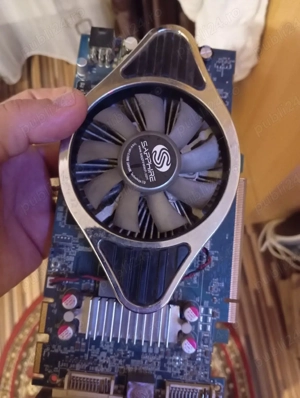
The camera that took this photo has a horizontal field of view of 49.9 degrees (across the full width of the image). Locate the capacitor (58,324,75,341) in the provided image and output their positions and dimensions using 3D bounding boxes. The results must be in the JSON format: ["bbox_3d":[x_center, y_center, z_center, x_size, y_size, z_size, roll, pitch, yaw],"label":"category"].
[{"bbox_3d":[-0.045,0.072,0.176,0.008,0.009,0.008,6,82,-1],"label":"capacitor"}]

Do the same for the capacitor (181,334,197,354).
[{"bbox_3d":[0.021,0.079,0.177,0.008,0.009,0.008,6,82,-1],"label":"capacitor"}]

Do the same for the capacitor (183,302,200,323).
[{"bbox_3d":[0.022,0.063,0.179,0.008,0.009,0.008,6,82,-1],"label":"capacitor"}]

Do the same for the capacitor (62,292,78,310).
[{"bbox_3d":[-0.044,0.056,0.178,0.008,0.009,0.008,6,82,-1],"label":"capacitor"}]

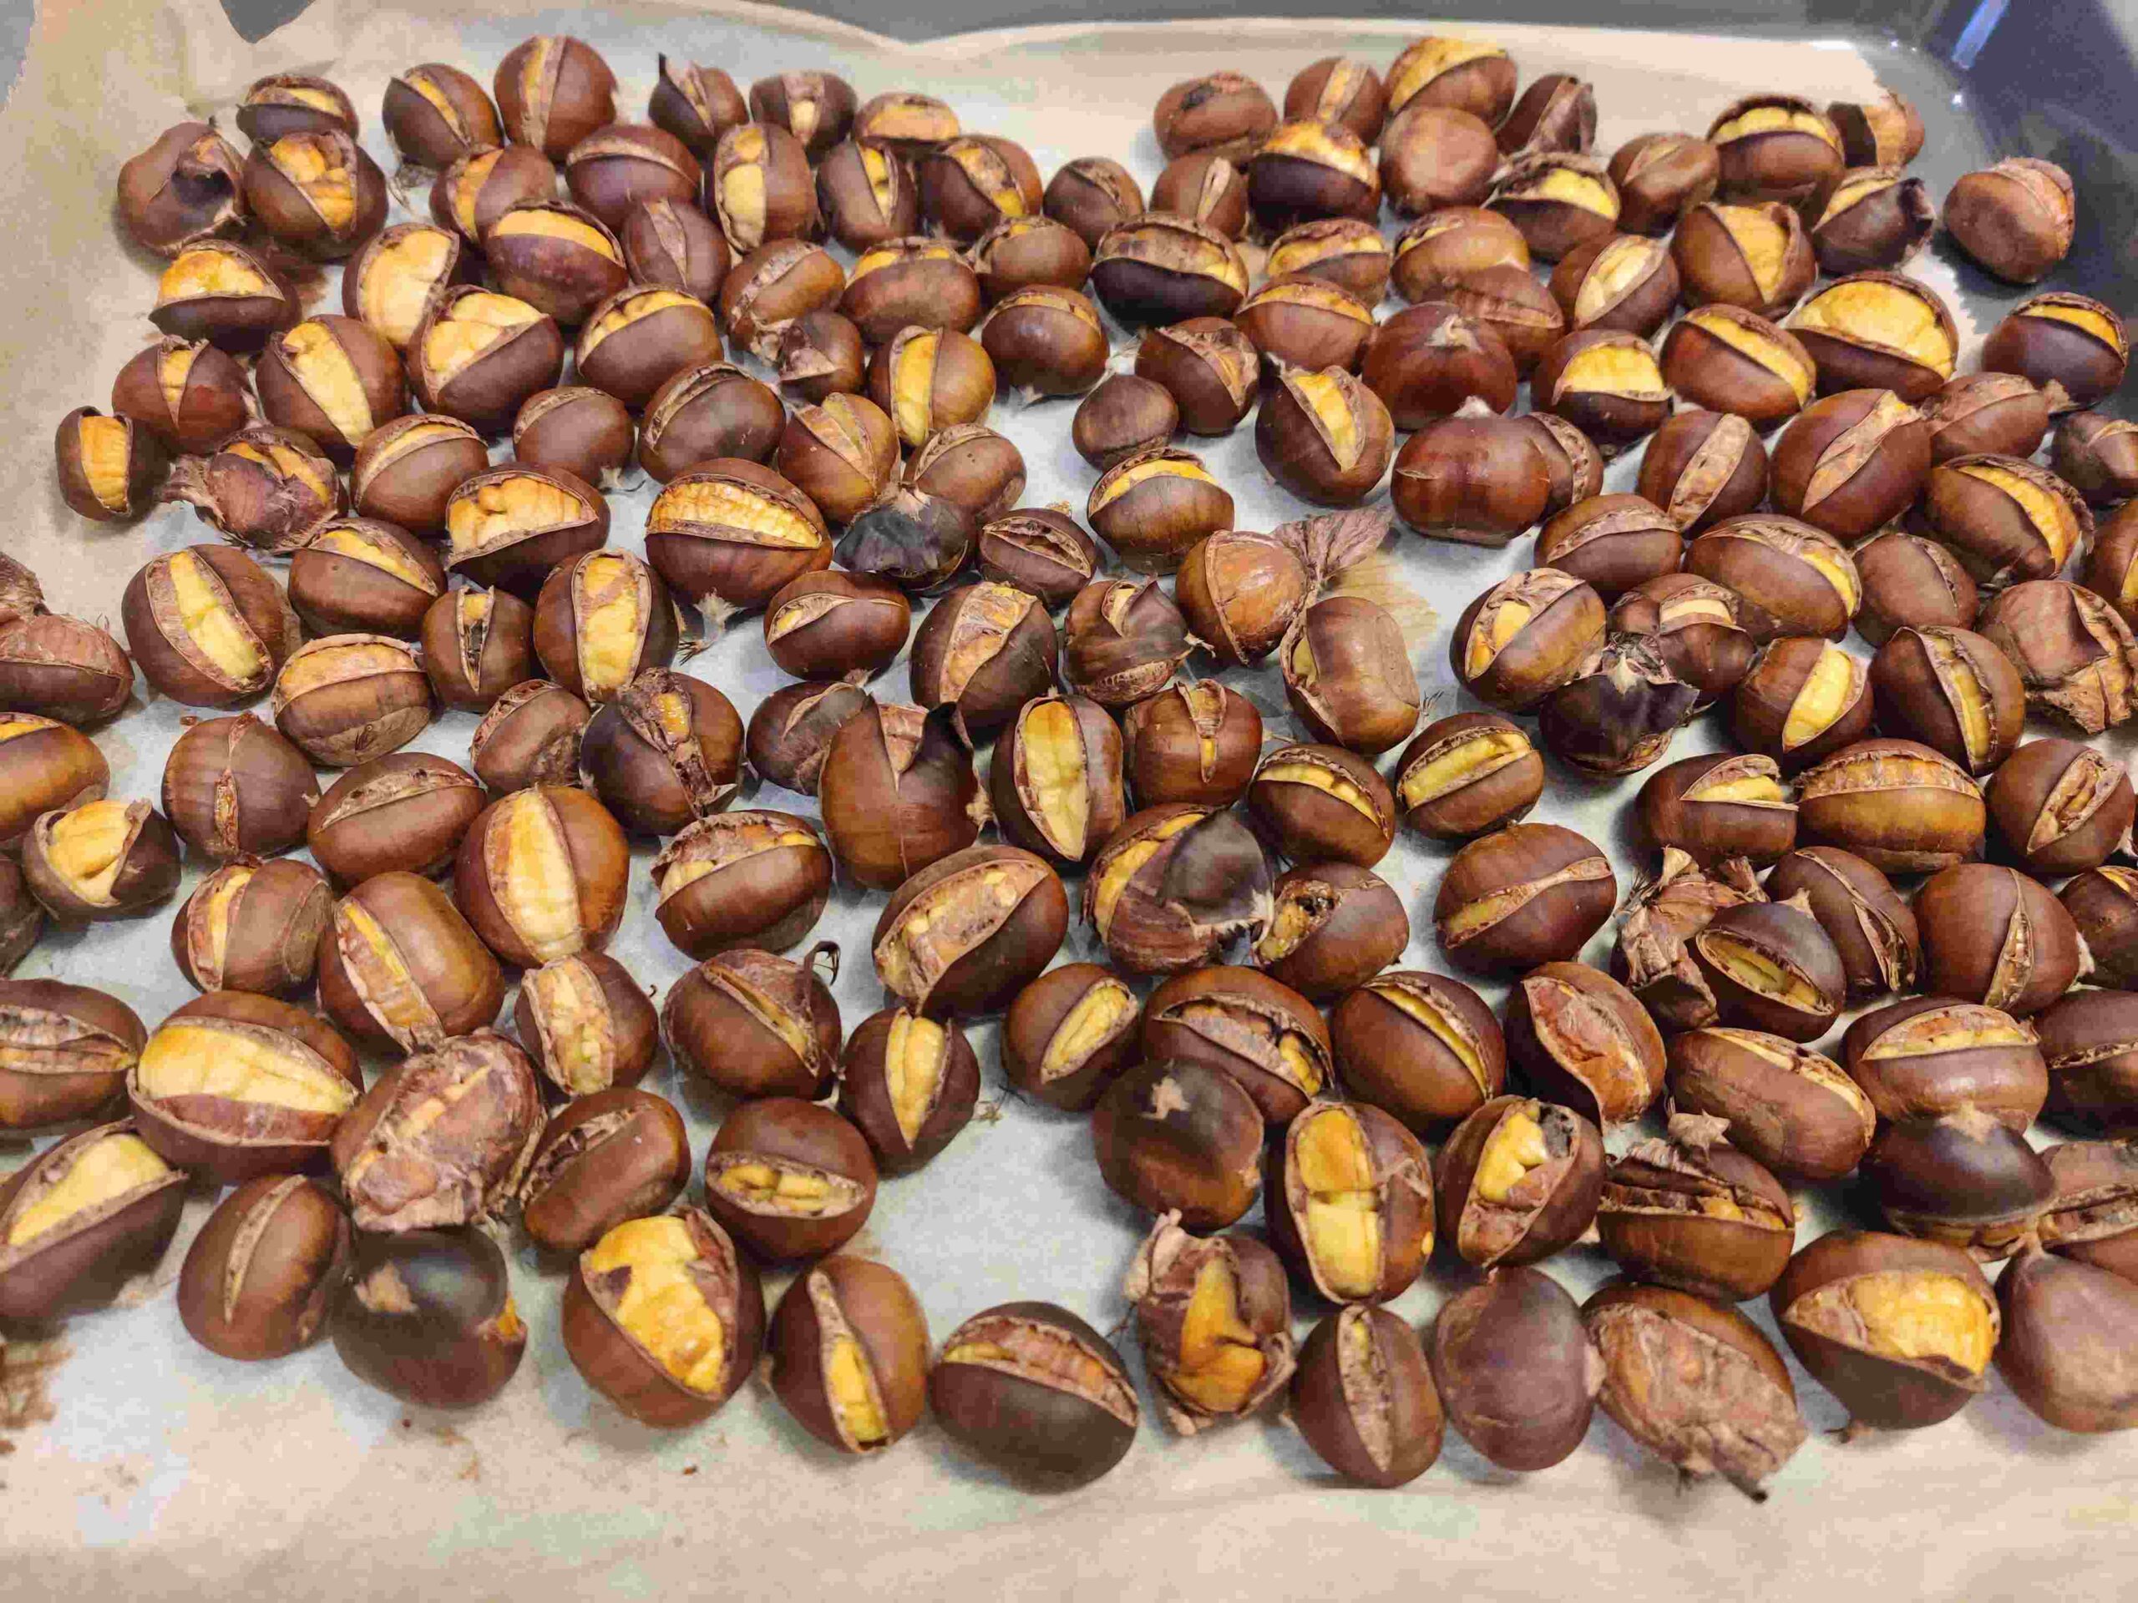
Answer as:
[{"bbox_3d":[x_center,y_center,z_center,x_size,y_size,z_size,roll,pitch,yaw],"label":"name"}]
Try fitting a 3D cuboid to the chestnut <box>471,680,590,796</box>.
[{"bbox_3d":[-0.101,-0.012,0.314,0.023,0.022,0.022,39,67,20],"label":"chestnut"}]

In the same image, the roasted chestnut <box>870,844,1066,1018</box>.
[{"bbox_3d":[-0.018,0.023,0.296,0.038,0.026,0.029,-38,67,-20],"label":"roasted chestnut"}]

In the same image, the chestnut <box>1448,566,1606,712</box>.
[{"bbox_3d":[0.091,-0.032,0.331,0.035,0.026,0.025,-34,65,-18],"label":"chestnut"}]

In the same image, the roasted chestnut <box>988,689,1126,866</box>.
[{"bbox_3d":[-0.002,-0.004,0.296,0.024,0.025,0.033,-7,58,-4],"label":"roasted chestnut"}]

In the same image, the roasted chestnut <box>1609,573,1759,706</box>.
[{"bbox_3d":[0.119,-0.032,0.322,0.026,0.023,0.026,17,61,10],"label":"roasted chestnut"}]

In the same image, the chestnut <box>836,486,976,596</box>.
[{"bbox_3d":[-0.032,-0.052,0.329,0.028,0.019,0.023,0,58,0],"label":"chestnut"}]

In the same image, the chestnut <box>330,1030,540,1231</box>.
[{"bbox_3d":[-0.103,0.053,0.272,0.029,0.025,0.035,34,66,18],"label":"chestnut"}]

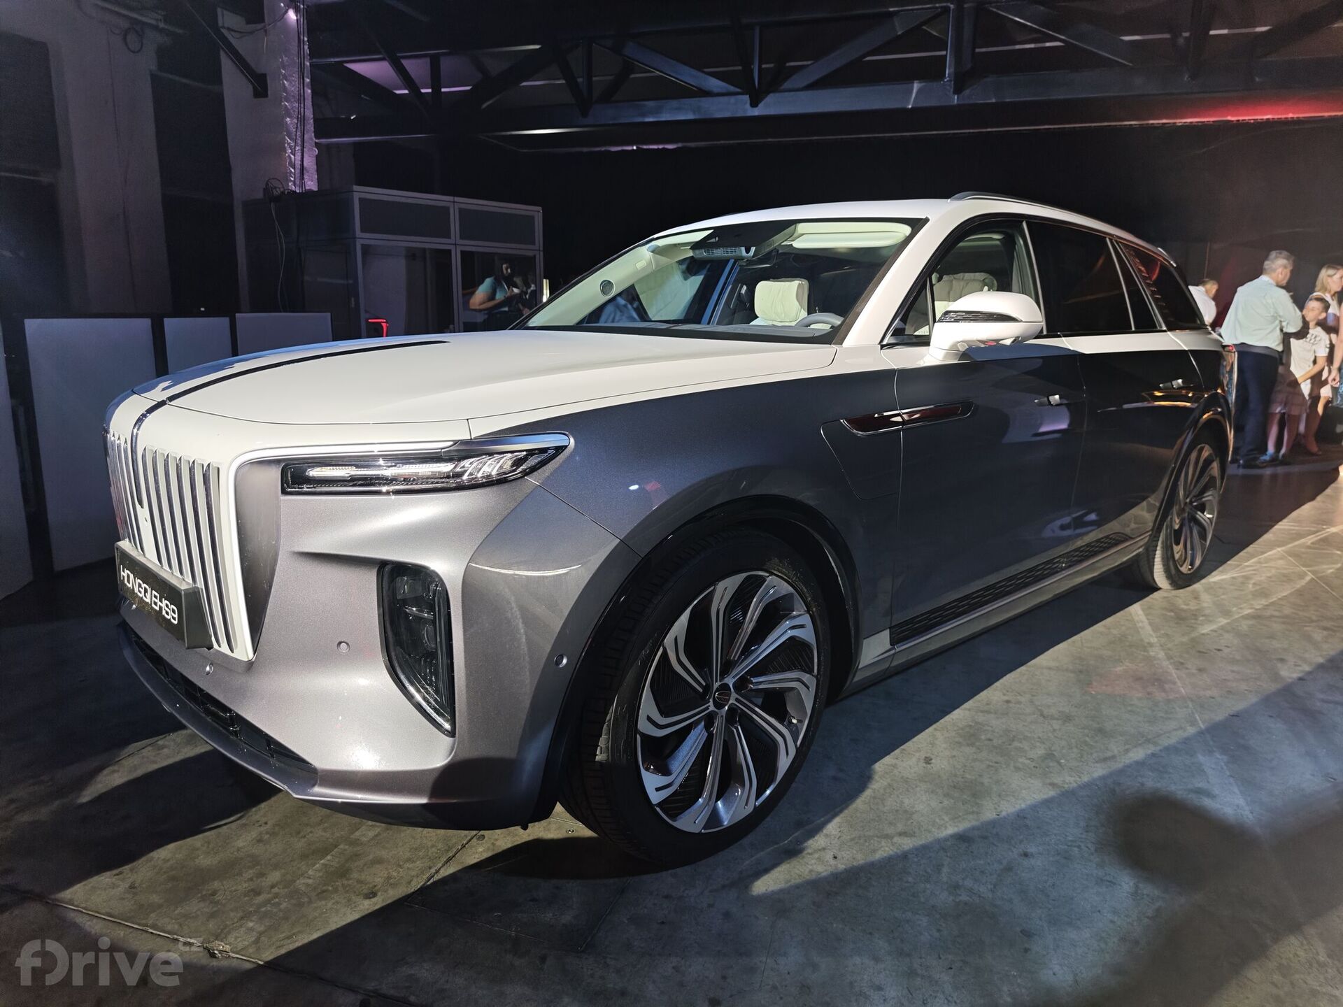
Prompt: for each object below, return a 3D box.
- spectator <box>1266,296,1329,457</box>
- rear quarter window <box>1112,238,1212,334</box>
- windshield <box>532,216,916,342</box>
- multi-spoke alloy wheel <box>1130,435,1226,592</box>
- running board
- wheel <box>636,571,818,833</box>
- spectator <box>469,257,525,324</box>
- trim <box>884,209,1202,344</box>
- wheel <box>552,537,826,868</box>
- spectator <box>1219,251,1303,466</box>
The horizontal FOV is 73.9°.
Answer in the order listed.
[{"bbox_3d":[5.594,-1.120,7.971,0.360,1.420,0.420,-3,13,-14],"label":"spectator"},{"bbox_3d":[2.171,-0.965,3.955,0.150,0.410,0.800,-10,2,44],"label":"rear quarter window"},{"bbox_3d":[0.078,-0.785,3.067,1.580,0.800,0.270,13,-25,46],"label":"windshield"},{"bbox_3d":[2.337,0.009,4.213,0.770,0.770,0.275,-11,16,-42],"label":"multi-spoke alloy wheel"},{"bbox_3d":[1.227,0.292,3.122,2.080,0.190,0.140,-11,16,-42],"label":"running board"},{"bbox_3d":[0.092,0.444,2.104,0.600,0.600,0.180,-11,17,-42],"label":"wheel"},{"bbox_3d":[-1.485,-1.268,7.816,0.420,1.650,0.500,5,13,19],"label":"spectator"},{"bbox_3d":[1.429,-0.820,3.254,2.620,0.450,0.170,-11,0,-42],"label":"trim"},{"bbox_3d":[0.061,0.438,2.137,0.770,0.770,0.275,-11,17,-42],"label":"wheel"},{"bbox_3d":[5.007,-1.199,7.510,0.420,1.760,0.560,-3,13,-14],"label":"spectator"}]

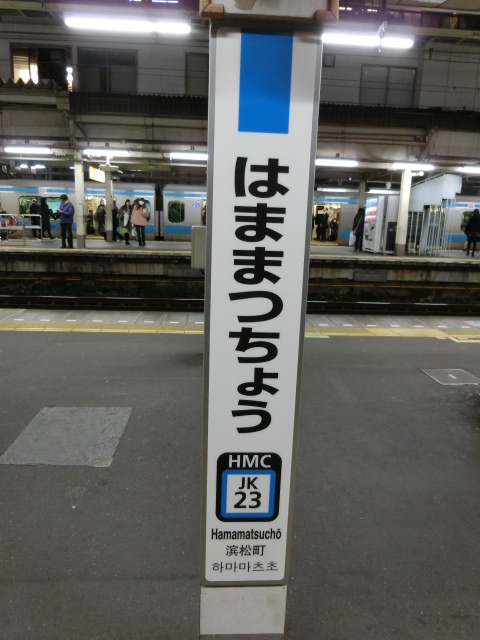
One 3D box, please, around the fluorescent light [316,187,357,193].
[{"bbox_3d":[3.877,-5.140,18.318,1.680,0.170,0.220,1,13,-4],"label":"fluorescent light"}]

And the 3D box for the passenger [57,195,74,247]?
[{"bbox_3d":[-5.393,-3.065,14.382,0.450,1.619,0.480,1,13,-4],"label":"passenger"}]

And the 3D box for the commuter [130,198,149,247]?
[{"bbox_3d":[-3.574,-3.435,16.324,0.560,1.620,0.400,0,13,-6],"label":"commuter"}]

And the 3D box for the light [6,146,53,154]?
[{"bbox_3d":[-6.066,-4.857,13.255,1.300,0.170,0.200,1,13,-4],"label":"light"}]

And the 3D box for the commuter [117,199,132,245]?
[{"bbox_3d":[-4.085,-3.492,16.488,0.500,1.584,0.400,-4,14,-24],"label":"commuter"}]

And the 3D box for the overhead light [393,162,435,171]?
[{"bbox_3d":[4.974,-4.393,13.246,1.250,0.130,0.160,1,13,-4],"label":"overhead light"}]

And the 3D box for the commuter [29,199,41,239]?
[{"bbox_3d":[-8.085,-3.990,18.133,0.380,1.580,0.480,-4,14,-24],"label":"commuter"}]

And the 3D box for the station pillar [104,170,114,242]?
[{"bbox_3d":[-5.011,-4.336,17.636,0.250,2.680,0.250,1,13,-4],"label":"station pillar"}]

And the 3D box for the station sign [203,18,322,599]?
[{"bbox_3d":[0.032,0.050,1.093,0.230,1.324,0.040,1,13,-4],"label":"station sign"}]

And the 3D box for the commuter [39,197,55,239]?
[{"bbox_3d":[-7.385,-3.860,17.611,0.580,1.610,0.460,0,13,-7],"label":"commuter"}]

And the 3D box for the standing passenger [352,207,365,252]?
[{"bbox_3d":[4.451,-3.384,17.297,0.360,1.600,0.440,-11,18,-43],"label":"standing passenger"}]

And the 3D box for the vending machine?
[{"bbox_3d":[4.827,-3.213,15.737,0.700,1.860,1.150,1,13,-4],"label":"vending machine"}]

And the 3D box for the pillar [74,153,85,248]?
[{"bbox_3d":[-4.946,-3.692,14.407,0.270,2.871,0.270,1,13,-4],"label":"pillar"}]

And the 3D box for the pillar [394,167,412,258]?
[{"bbox_3d":[5.589,-3.637,15.645,0.270,2.920,0.270,1,13,-4],"label":"pillar"}]

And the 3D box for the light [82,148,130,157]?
[{"bbox_3d":[-3.632,-4.549,12.582,1.250,0.130,0.160,1,13,-4],"label":"light"}]

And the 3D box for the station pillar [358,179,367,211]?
[{"bbox_3d":[4.704,-4.092,18.125,0.260,2.684,0.260,1,13,-4],"label":"station pillar"}]

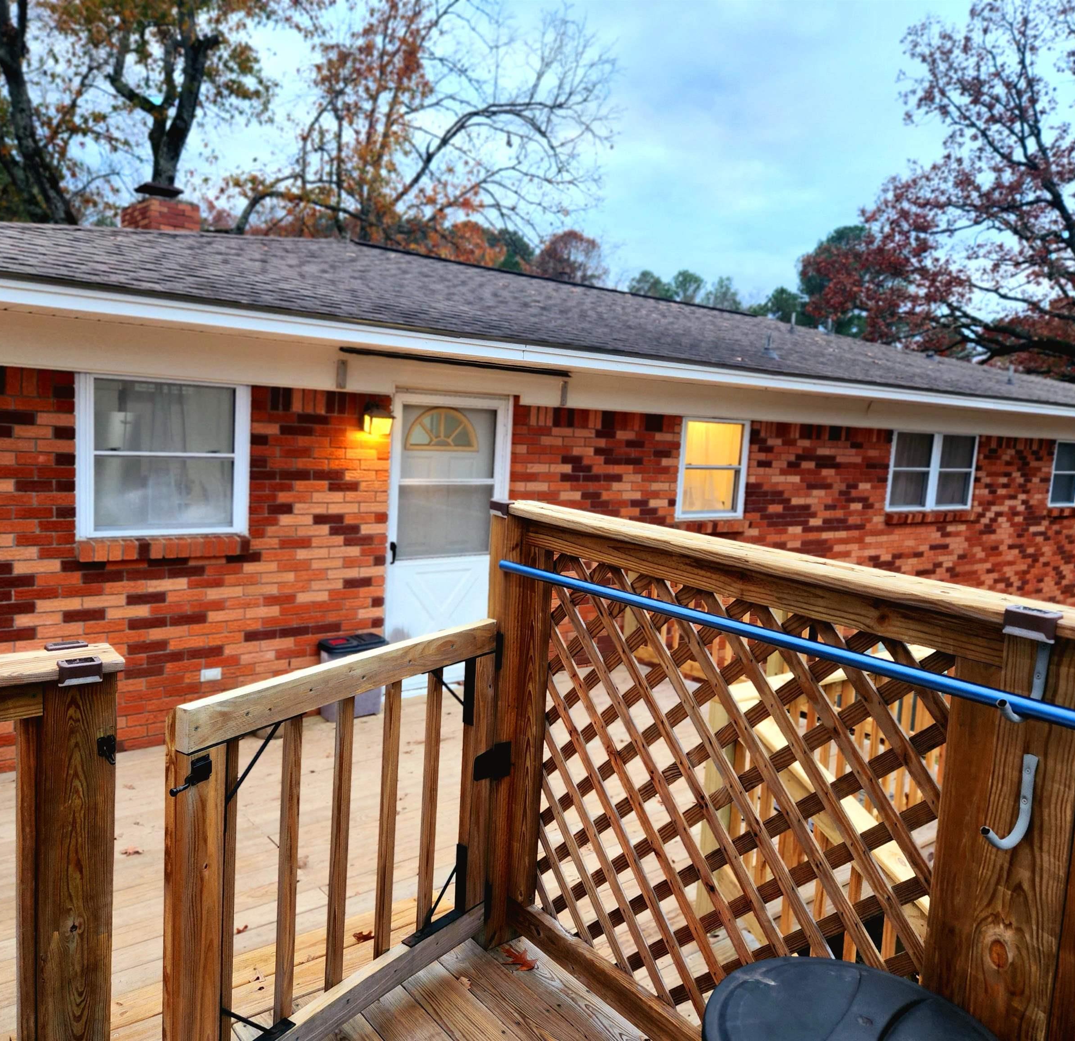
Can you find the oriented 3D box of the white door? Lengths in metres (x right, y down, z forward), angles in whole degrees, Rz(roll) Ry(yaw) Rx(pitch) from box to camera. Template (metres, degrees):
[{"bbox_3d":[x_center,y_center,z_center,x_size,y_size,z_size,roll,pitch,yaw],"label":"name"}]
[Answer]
[{"bbox_3d":[-0.604,0.172,6.283,0.950,2.040,0.100,-2,8,-39],"label":"white door"}]

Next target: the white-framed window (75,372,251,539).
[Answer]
[{"bbox_3d":[-2.023,-0.334,5.064,0.918,0.866,0.090,-2,8,-39],"label":"white-framed window"}]

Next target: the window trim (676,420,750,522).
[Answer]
[{"bbox_3d":[1.512,-0.432,7.882,0.868,0.862,0.090,-2,8,-39],"label":"window trim"}]

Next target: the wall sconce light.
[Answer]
[{"bbox_3d":[-0.989,-0.645,5.743,0.145,0.205,0.150,-2,8,-39],"label":"wall sconce light"}]

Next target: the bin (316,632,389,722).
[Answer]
[{"bbox_3d":[-1.155,1.007,5.820,0.370,0.500,0.220,-2,8,-39],"label":"bin"}]

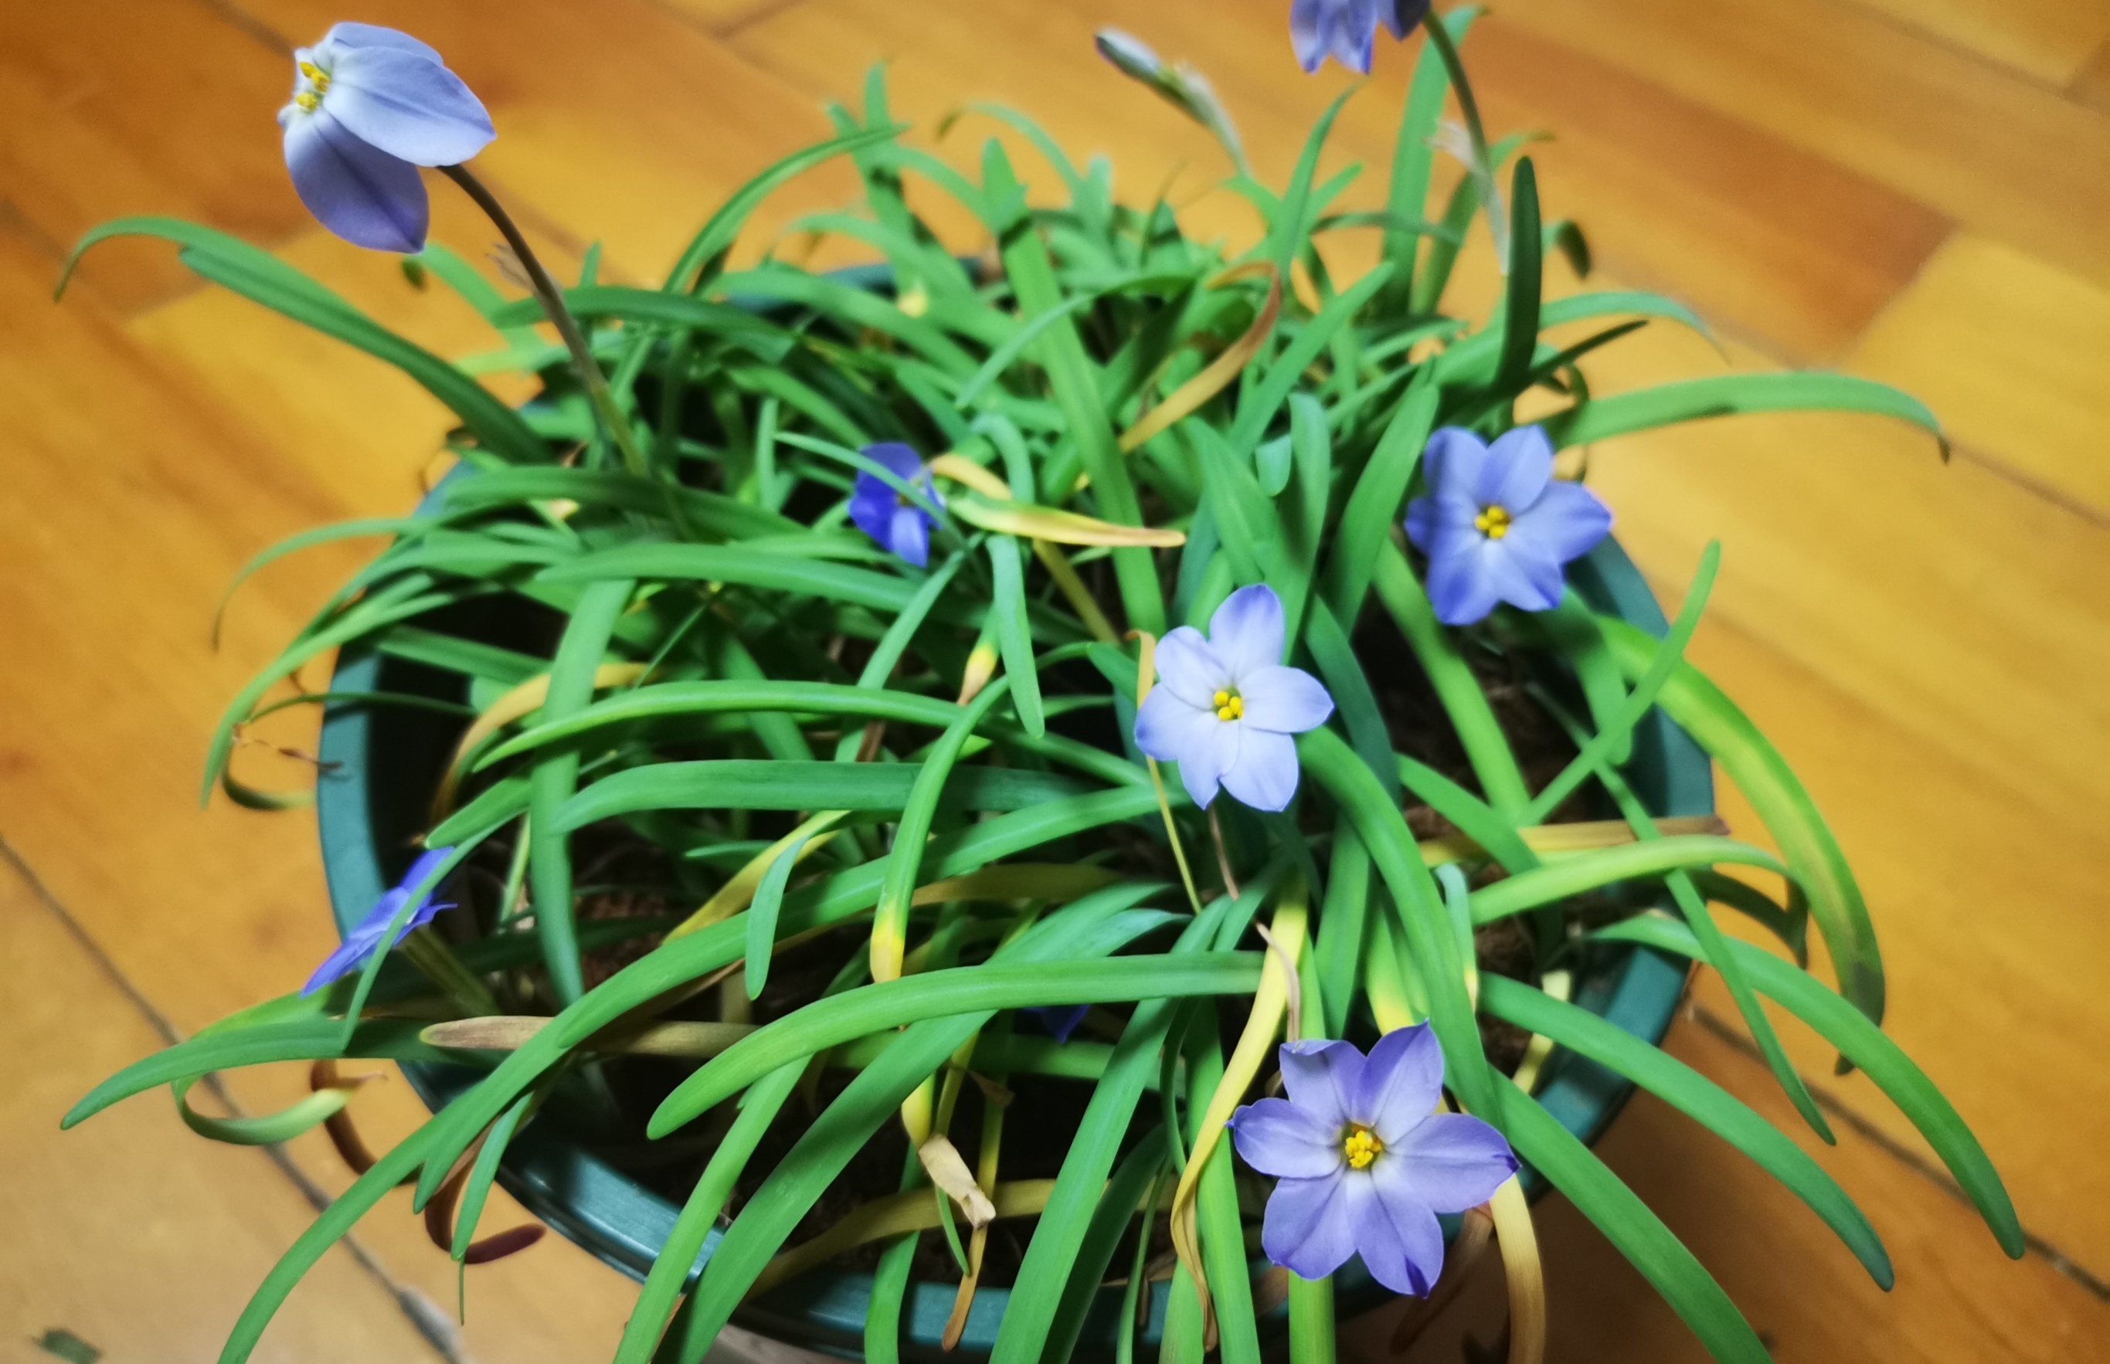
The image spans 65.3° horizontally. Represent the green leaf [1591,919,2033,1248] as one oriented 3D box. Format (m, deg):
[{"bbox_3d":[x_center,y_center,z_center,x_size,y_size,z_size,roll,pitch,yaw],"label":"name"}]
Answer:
[{"bbox_3d":[0.106,0.052,0.221,0.074,0.020,0.006,38,55,2],"label":"green leaf"}]

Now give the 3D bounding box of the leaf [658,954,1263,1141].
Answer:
[{"bbox_3d":[-0.015,0.046,0.223,0.085,0.013,0.007,-14,35,-2],"label":"leaf"}]

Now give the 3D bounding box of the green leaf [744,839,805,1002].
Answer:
[{"bbox_3d":[-0.041,0.035,0.242,0.004,0.006,0.024,18,90,11],"label":"green leaf"}]

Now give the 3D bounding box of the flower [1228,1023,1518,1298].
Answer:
[{"bbox_3d":[0.040,0.060,0.207,0.036,0.013,0.035,0,73,8],"label":"flower"}]

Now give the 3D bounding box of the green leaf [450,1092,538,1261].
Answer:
[{"bbox_3d":[-0.079,0.070,0.229,0.003,0.030,0.004,31,19,6],"label":"green leaf"}]

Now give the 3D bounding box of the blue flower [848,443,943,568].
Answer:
[{"bbox_3d":[-0.030,-0.032,0.297,0.024,0.024,0.012,-27,18,-24],"label":"blue flower"}]

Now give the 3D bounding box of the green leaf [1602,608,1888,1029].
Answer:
[{"bbox_3d":[0.113,0.021,0.267,0.007,0.020,0.076,-28,77,-4],"label":"green leaf"}]

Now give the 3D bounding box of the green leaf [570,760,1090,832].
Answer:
[{"bbox_3d":[-0.032,0.016,0.232,0.077,0.017,0.010,-2,50,-9],"label":"green leaf"}]

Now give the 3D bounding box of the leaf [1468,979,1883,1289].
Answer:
[{"bbox_3d":[0.083,0.057,0.209,0.065,0.017,0.008,35,55,5],"label":"leaf"}]

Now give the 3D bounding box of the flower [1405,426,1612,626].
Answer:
[{"bbox_3d":[0.075,-0.025,0.274,0.034,0.014,0.033,20,94,13],"label":"flower"}]

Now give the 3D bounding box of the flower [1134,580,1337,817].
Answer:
[{"bbox_3d":[0.028,0.003,0.259,0.031,0.014,0.035,11,89,6],"label":"flower"}]

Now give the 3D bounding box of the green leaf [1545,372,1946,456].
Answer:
[{"bbox_3d":[0.131,-0.047,0.296,0.088,0.018,0.006,-1,49,-18],"label":"green leaf"}]

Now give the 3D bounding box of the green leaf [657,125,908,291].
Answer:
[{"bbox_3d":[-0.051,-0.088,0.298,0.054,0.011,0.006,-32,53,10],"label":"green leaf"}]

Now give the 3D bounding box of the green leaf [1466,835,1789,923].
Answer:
[{"bbox_3d":[0.090,0.030,0.255,0.050,0.009,0.005,-9,45,2],"label":"green leaf"}]

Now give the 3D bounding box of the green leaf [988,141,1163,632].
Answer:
[{"bbox_3d":[0.004,-0.056,0.299,0.009,0.012,0.096,-19,85,2],"label":"green leaf"}]

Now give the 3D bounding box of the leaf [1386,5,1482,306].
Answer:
[{"bbox_3d":[0.070,-0.098,0.310,0.009,0.056,0.010,13,23,8],"label":"leaf"}]

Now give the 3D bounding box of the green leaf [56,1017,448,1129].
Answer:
[{"bbox_3d":[-0.107,0.051,0.216,0.054,0.012,0.006,-12,51,0],"label":"green leaf"}]

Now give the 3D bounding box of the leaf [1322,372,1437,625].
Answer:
[{"bbox_3d":[0.054,-0.031,0.272,0.008,0.043,0.009,21,7,14],"label":"leaf"}]

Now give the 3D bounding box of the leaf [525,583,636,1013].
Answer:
[{"bbox_3d":[-0.072,0.015,0.247,0.010,0.010,0.066,4,83,0],"label":"leaf"}]

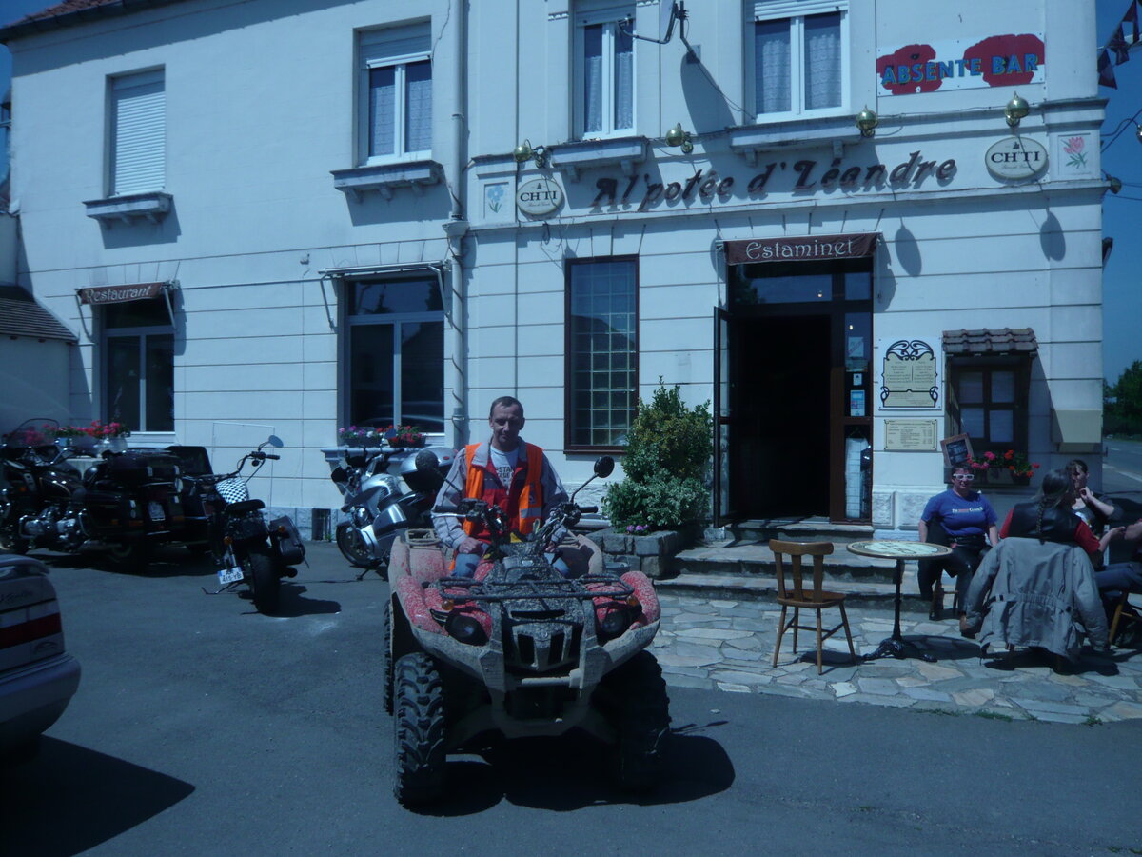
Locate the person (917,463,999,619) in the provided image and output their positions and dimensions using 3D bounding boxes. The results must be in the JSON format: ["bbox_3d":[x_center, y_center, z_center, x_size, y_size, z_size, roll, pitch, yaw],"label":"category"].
[{"bbox_3d":[3.079,0.930,7.404,0.620,1.270,0.850,0,0,16],"label":"person"}]

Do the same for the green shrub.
[{"bbox_3d":[0.909,0.286,9.750,1.080,1.550,0.950,0,0,19],"label":"green shrub"}]

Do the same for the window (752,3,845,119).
[{"bbox_3d":[2.499,-4.092,10.161,0.999,1.351,0.150,0,0,19],"label":"window"}]

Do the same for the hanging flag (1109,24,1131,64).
[{"bbox_3d":[5.880,-4.126,9.900,0.230,0.430,0.080,0,0,23],"label":"hanging flag"}]

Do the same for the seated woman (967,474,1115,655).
[{"bbox_3d":[3.249,0.929,6.454,0.760,1.280,0.900,0,0,9],"label":"seated woman"}]

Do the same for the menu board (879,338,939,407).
[{"bbox_3d":[3.571,-0.572,9.745,0.594,0.753,0.030,0,0,19],"label":"menu board"}]

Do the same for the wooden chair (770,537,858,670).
[{"bbox_3d":[1.548,1.140,6.000,0.450,0.830,0.490,0,0,40],"label":"wooden chair"}]

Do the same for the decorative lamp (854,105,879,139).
[{"bbox_3d":[3.055,-3.174,9.551,0.220,0.300,0.420,0,0,19],"label":"decorative lamp"}]

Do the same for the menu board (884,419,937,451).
[{"bbox_3d":[3.575,0.075,9.747,0.533,0.351,0.025,0,0,19],"label":"menu board"}]

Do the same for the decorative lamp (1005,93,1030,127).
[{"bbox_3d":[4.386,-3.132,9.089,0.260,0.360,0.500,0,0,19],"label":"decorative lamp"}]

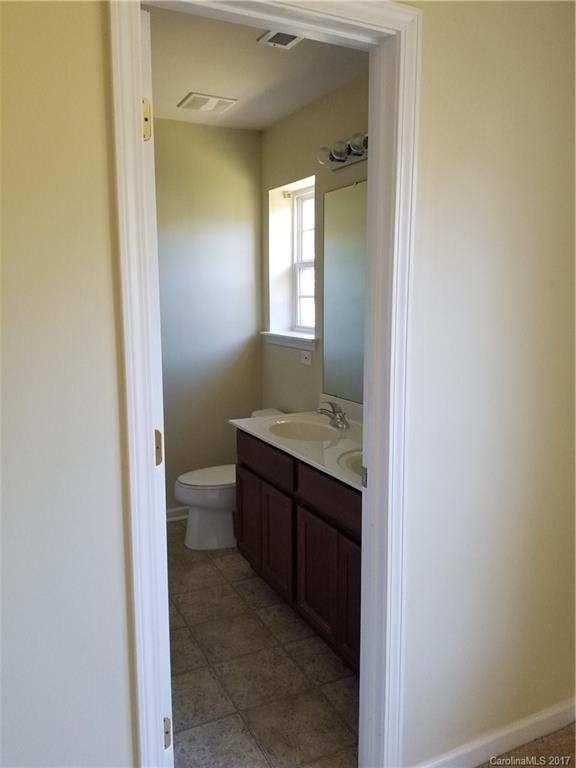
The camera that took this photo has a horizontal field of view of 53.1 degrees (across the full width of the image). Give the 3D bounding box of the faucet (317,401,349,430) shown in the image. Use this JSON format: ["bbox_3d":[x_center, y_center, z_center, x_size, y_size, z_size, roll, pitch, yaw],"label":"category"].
[{"bbox_3d":[0.211,0.147,2.782,0.175,0.130,0.155,-4,9,-26],"label":"faucet"}]

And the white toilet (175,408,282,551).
[{"bbox_3d":[-0.316,0.561,3.434,0.725,0.725,0.450,-4,9,-26],"label":"white toilet"}]

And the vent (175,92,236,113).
[{"bbox_3d":[-0.441,-1.530,3.170,0.264,0.025,0.252,-4,9,-26],"label":"vent"}]

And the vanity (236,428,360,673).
[{"bbox_3d":[0.269,0.670,2.520,0.527,0.769,1.320,-4,9,-26],"label":"vanity"}]

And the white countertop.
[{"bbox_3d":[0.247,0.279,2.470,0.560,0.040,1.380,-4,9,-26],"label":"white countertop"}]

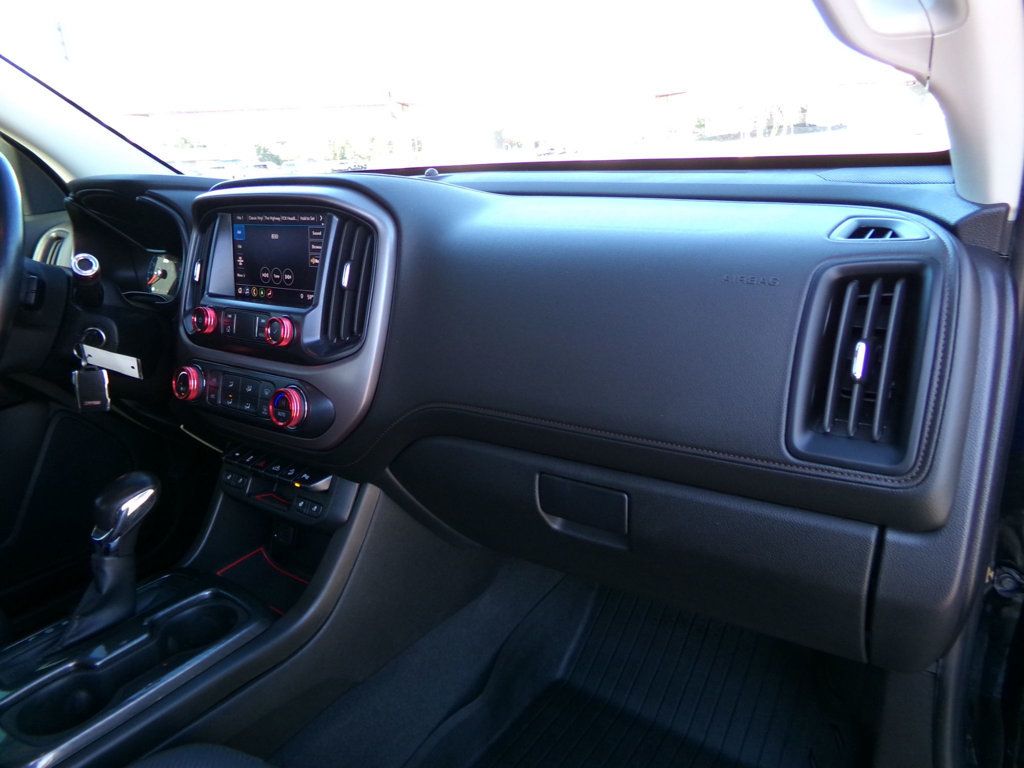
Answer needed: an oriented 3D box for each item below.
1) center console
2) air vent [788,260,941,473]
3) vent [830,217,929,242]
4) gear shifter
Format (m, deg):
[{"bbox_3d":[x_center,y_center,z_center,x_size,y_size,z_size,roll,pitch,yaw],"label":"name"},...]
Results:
[{"bbox_3d":[-0.292,-0.089,0.845,0.365,0.280,0.090,9,7,33],"label":"center console"},{"bbox_3d":[0.274,-0.015,0.557,0.092,0.160,0.045,11,6,37],"label":"air vent"},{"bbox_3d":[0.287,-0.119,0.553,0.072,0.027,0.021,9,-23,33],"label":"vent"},{"bbox_3d":[-0.455,0.187,0.790,0.052,0.155,0.110,9,8,33],"label":"gear shifter"}]

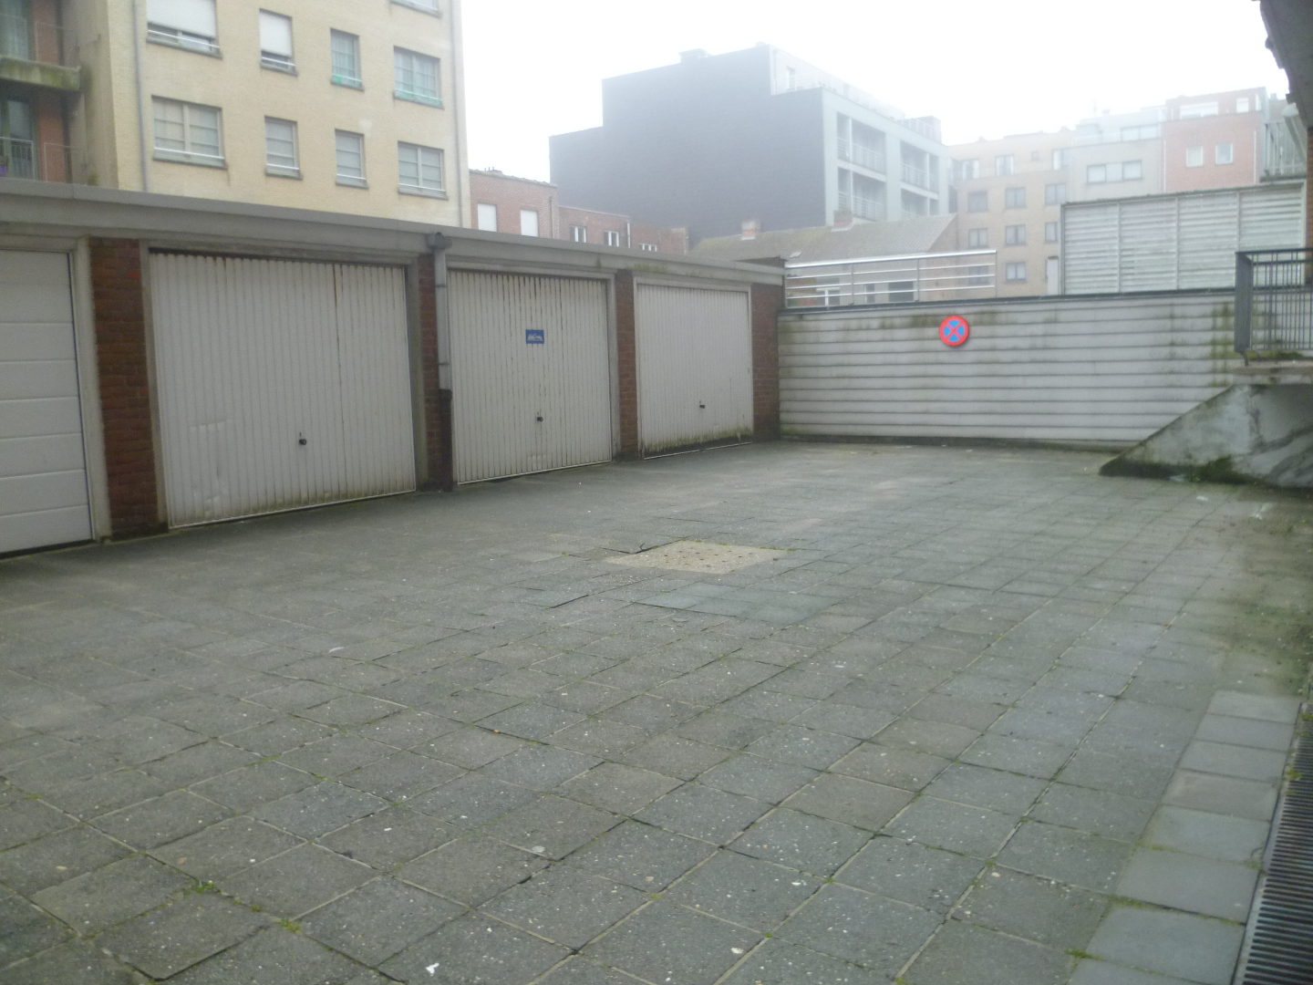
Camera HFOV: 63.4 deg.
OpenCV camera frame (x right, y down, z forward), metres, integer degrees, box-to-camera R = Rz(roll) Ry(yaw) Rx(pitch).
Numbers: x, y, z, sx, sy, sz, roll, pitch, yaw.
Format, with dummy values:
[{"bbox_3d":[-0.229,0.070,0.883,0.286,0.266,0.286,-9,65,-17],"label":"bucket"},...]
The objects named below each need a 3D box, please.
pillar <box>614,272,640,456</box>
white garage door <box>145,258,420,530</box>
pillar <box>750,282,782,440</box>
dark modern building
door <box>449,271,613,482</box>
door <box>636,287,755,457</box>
[{"bbox_3d":[-0.437,-1.484,12.550,0.320,2.248,0.380,4,9,36],"label":"pillar"},{"bbox_3d":[-3.020,-0.893,8.942,0.070,2.066,2.416,4,9,36],"label":"white garage door"},{"bbox_3d":[1.459,-1.837,15.094,0.320,2.224,0.667,4,9,36],"label":"pillar"},{"bbox_3d":[6.330,-16.681,68.729,19.000,18.100,17.300,4,9,36],"label":"dark modern building"},{"bbox_3d":[-1.271,-1.246,11.286,0.070,2.057,2.399,4,9,36],"label":"door"},{"bbox_3d":[0.538,-1.575,13.714,0.070,2.080,2.506,4,9,36],"label":"door"}]

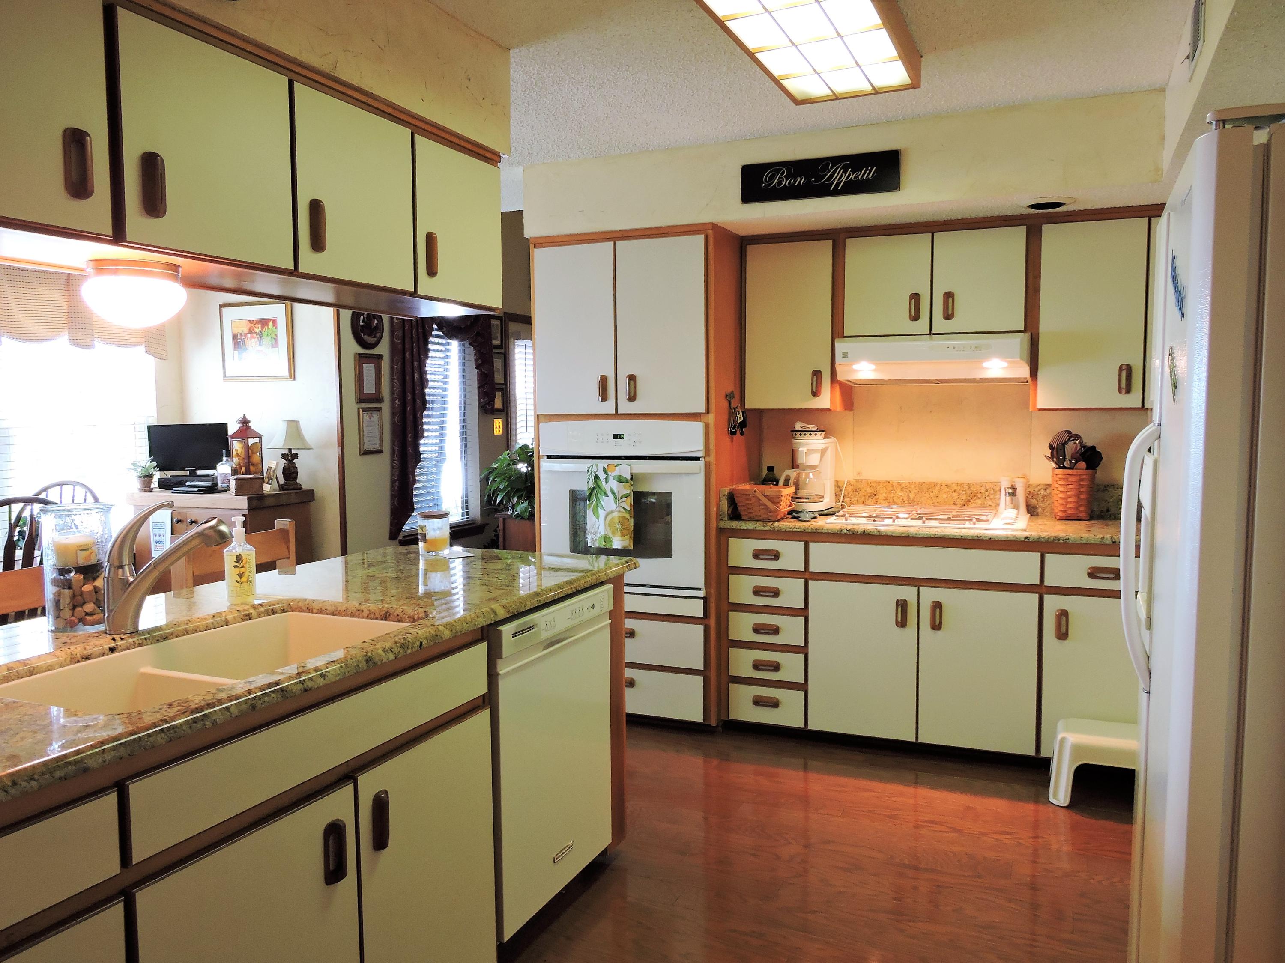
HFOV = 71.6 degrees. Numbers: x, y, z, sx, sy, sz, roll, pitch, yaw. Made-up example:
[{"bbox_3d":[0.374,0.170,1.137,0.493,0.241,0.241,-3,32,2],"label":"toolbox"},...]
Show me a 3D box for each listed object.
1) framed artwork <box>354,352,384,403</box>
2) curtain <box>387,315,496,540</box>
[{"bbox_3d":[-1.598,-0.603,5.228,0.030,0.284,0.238,1,4,22],"label":"framed artwork"},{"bbox_3d":[-1.473,-0.493,6.550,0.130,1.690,1.170,2,5,23],"label":"curtain"}]

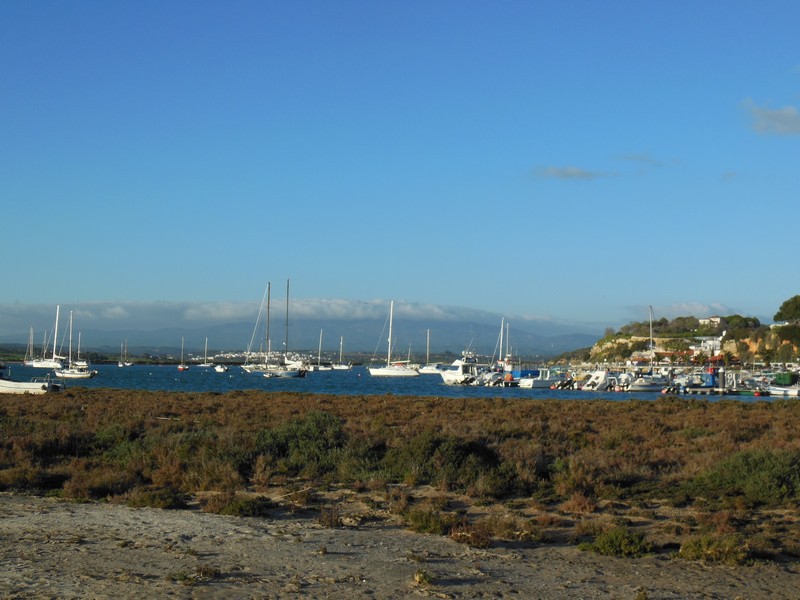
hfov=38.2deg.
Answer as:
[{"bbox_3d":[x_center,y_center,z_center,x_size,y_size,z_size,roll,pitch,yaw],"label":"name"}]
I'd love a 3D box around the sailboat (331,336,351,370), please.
[{"bbox_3d":[-17.538,16.019,350.273,7.200,10.200,2.500,-1,-4,29],"label":"sailboat"}]

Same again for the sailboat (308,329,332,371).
[{"bbox_3d":[-22.668,14.143,330.322,8.200,12.000,2.800,-1,-3,28],"label":"sailboat"}]

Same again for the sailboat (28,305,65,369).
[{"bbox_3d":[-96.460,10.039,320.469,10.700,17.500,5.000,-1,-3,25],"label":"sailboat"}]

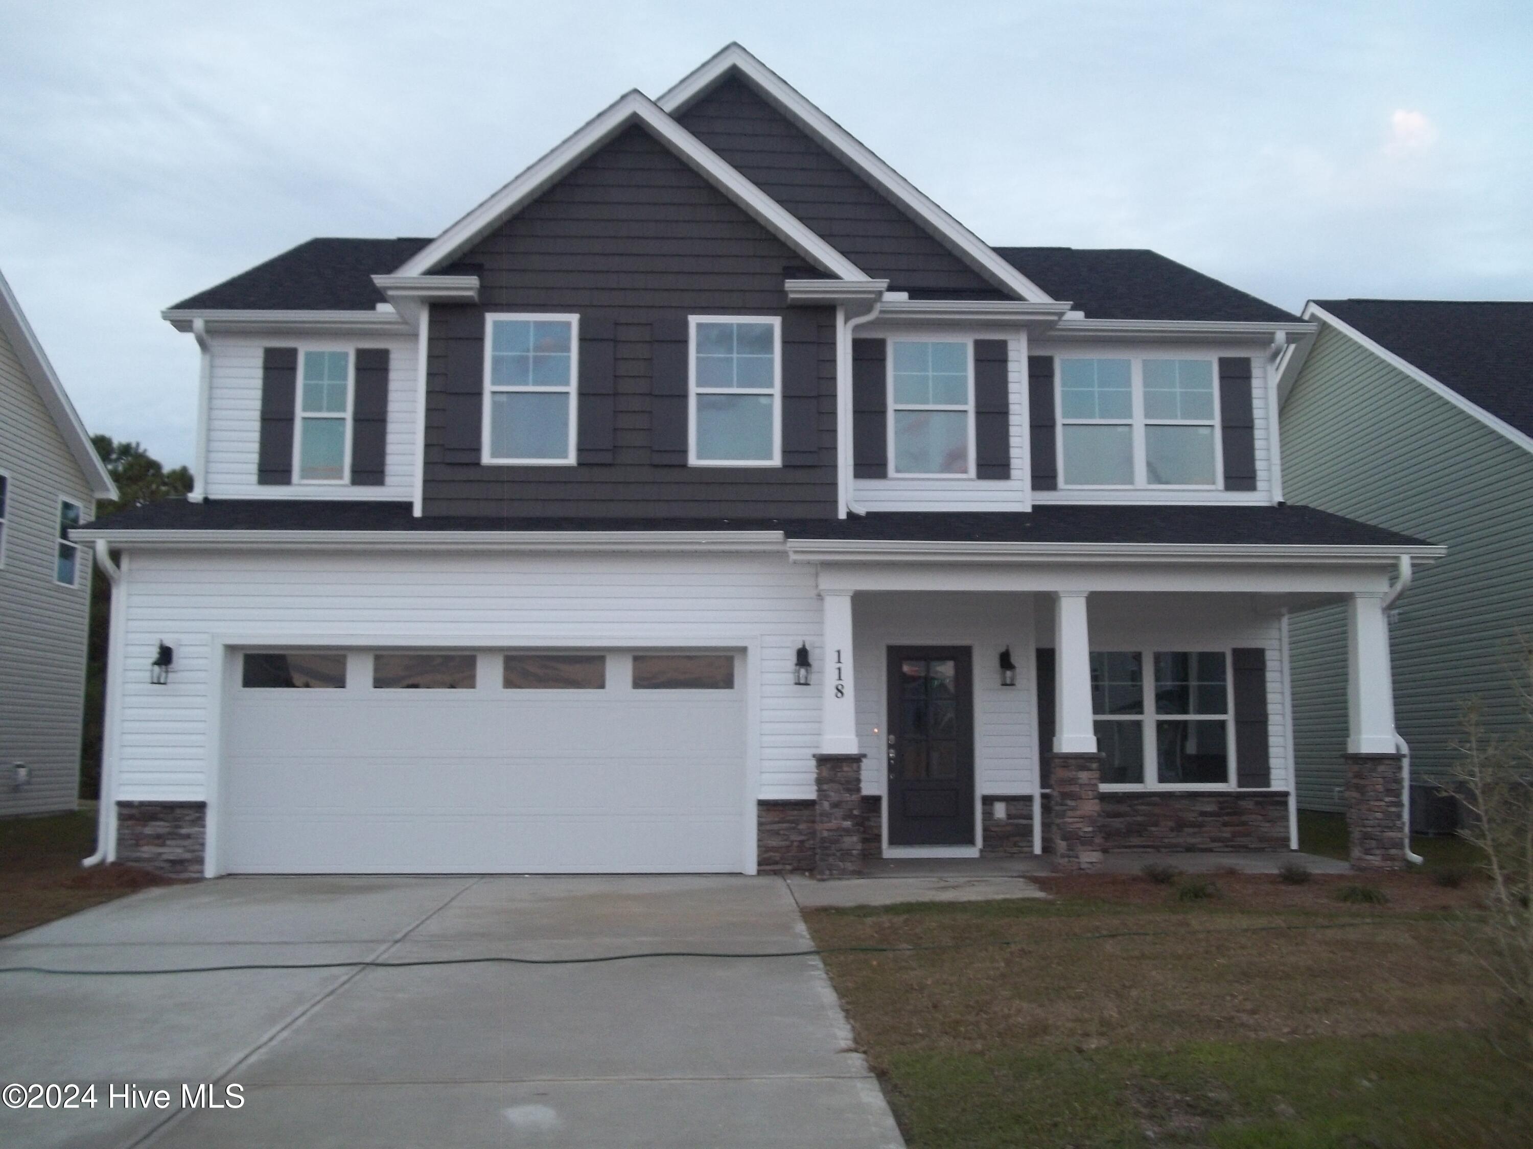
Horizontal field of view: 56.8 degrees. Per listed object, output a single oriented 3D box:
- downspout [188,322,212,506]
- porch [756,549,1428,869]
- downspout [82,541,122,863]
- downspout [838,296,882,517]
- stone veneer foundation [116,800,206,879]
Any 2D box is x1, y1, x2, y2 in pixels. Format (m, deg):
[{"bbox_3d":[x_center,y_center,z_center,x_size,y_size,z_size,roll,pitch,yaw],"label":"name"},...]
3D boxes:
[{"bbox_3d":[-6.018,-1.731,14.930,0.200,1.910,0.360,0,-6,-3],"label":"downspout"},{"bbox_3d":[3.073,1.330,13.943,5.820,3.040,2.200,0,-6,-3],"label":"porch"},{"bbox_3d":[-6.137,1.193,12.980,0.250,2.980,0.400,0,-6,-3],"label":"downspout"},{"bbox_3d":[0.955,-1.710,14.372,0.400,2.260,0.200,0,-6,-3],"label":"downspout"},{"bbox_3d":[-5.553,2.430,13.005,0.810,0.705,0.140,0,-6,-3],"label":"stone veneer foundation"}]

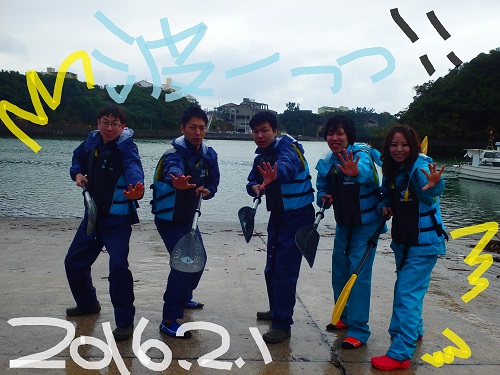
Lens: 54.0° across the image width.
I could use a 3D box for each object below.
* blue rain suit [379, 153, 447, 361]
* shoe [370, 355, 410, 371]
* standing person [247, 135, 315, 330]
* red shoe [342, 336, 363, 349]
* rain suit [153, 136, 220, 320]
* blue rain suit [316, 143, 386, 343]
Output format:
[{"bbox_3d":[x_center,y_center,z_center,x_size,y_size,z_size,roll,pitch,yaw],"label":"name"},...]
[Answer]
[{"bbox_3d":[1.075,0.445,3.250,0.520,1.340,0.500,6,9,44],"label":"blue rain suit"},{"bbox_3d":[0.915,1.116,3.175,0.245,0.090,0.100,-2,7,-15],"label":"shoe"},{"bbox_3d":[0.223,0.293,3.625,0.507,1.601,0.588,6,9,42],"label":"standing person"},{"bbox_3d":[0.745,1.073,3.527,0.095,0.095,0.250,5,8,38],"label":"red shoe"},{"bbox_3d":[-0.482,0.302,3.810,0.527,1.429,0.628,-5,8,-36],"label":"rain suit"},{"bbox_3d":[0.740,0.371,3.568,0.507,1.398,0.567,5,8,36],"label":"blue rain suit"}]

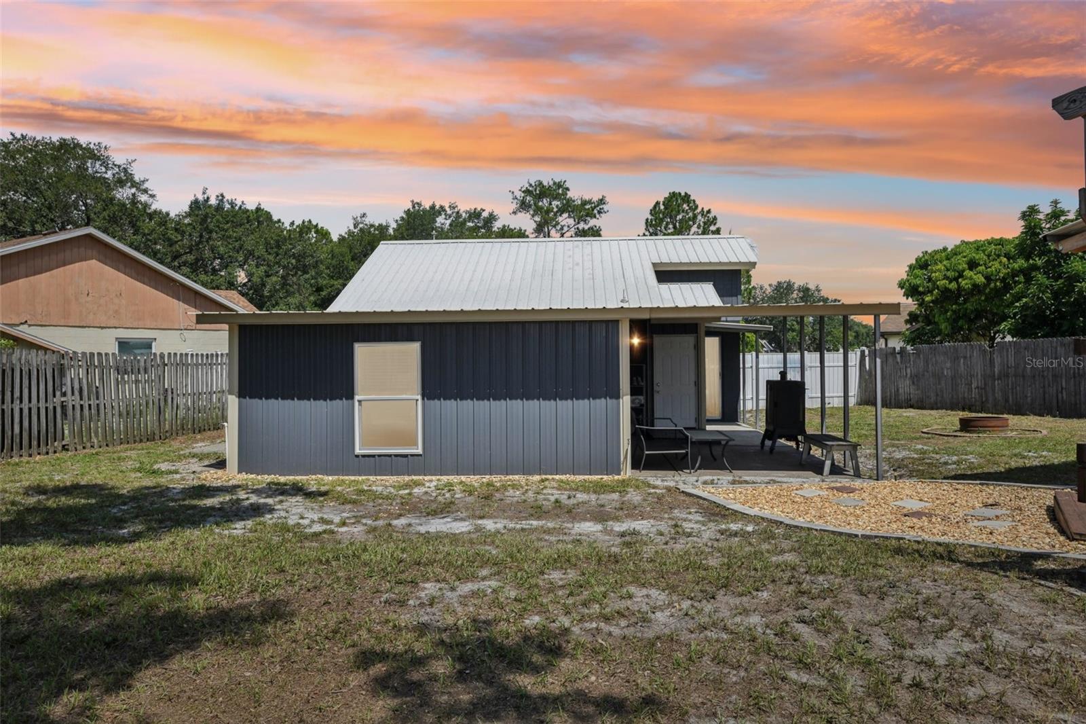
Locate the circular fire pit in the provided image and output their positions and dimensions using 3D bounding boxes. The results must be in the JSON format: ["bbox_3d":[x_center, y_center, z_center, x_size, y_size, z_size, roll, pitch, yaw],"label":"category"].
[{"bbox_3d":[8.663,1.232,14.200,0.970,0.250,0.970,-1,0,0],"label":"circular fire pit"}]

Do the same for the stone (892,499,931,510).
[{"bbox_3d":[3.953,1.546,7.760,0.305,0.040,0.305,-1,0,-29],"label":"stone"}]

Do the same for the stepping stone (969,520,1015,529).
[{"bbox_3d":[4.219,1.543,6.790,0.305,0.040,0.305,-1,0,-29],"label":"stepping stone"}]

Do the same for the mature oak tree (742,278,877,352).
[{"bbox_3d":[20.431,-2.562,55.996,10.500,7.740,9.500,-1,0,0],"label":"mature oak tree"}]

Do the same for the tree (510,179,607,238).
[{"bbox_3d":[1.216,-5.816,51.993,7.300,14.710,7.000,-1,0,0],"label":"tree"}]

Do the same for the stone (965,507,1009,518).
[{"bbox_3d":[4.466,1.534,7.270,0.305,0.040,0.305,-1,0,-29],"label":"stone"}]

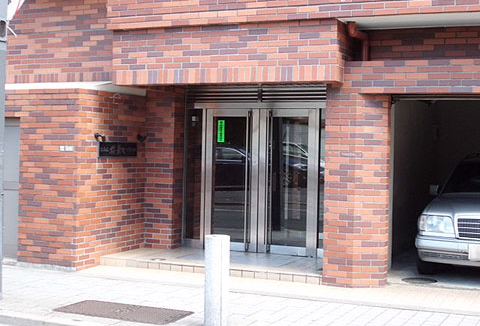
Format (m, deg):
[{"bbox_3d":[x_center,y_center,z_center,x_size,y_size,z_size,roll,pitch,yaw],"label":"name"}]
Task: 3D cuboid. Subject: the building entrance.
[{"bbox_3d":[0.197,0.081,10.333,2.110,2.195,0.250,2,2,24],"label":"building entrance"}]

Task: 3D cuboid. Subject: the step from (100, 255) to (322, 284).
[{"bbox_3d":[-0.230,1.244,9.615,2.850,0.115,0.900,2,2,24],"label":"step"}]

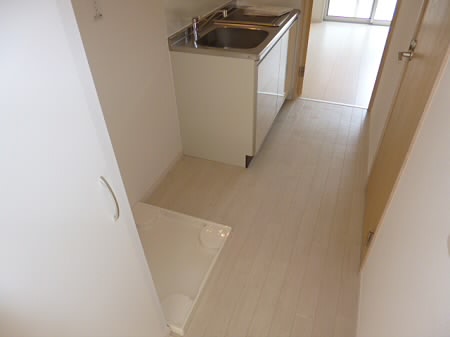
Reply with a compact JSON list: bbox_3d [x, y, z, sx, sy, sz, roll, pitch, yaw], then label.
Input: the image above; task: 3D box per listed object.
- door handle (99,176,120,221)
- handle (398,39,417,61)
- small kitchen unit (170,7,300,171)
[{"bbox_3d":[-0.270,0.078,0.750,0.028,0.143,0.016,12,41,18],"label":"door handle"},{"bbox_3d":[0.910,-0.580,1.550,0.058,0.093,0.115,12,41,18],"label":"handle"},{"bbox_3d":[0.151,-0.758,2.580,0.592,0.902,1.216,12,41,18],"label":"small kitchen unit"}]

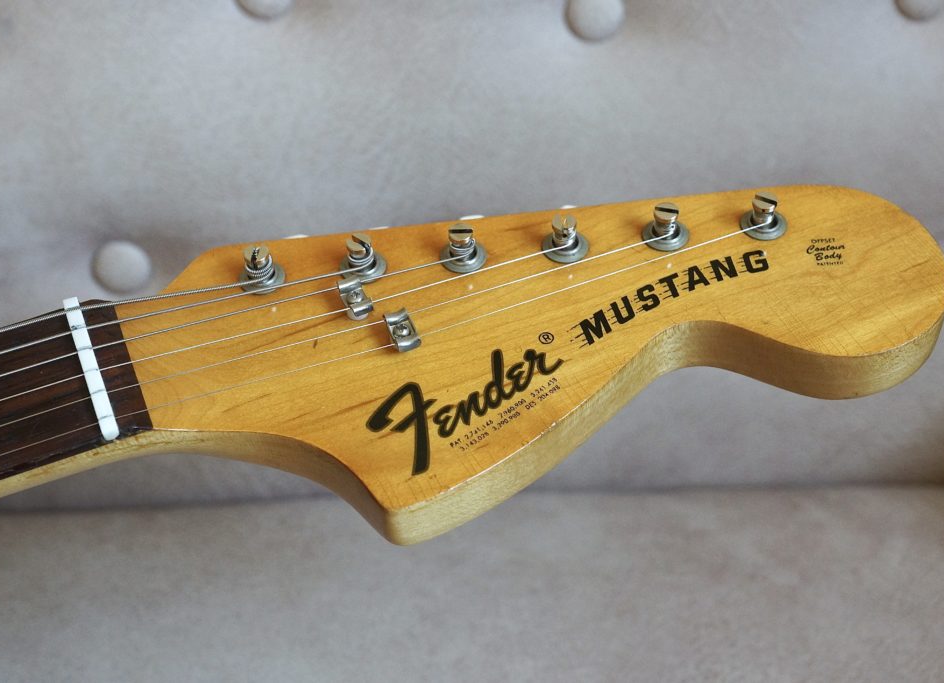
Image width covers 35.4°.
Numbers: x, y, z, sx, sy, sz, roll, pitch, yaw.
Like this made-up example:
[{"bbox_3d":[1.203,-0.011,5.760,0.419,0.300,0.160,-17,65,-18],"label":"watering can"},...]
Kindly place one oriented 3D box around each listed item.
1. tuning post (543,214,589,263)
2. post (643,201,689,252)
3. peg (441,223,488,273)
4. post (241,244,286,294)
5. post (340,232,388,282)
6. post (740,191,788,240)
[{"bbox_3d":[0.023,-0.026,0.363,0.011,0.008,0.011,-6,50,-2],"label":"tuning post"},{"bbox_3d":[0.048,-0.029,0.364,0.011,0.008,0.011,-6,50,-2],"label":"post"},{"bbox_3d":[-0.002,-0.024,0.362,0.011,0.008,0.011,-6,50,-2],"label":"peg"},{"bbox_3d":[-0.052,-0.019,0.361,0.011,0.008,0.011,-6,50,-2],"label":"post"},{"bbox_3d":[-0.027,-0.021,0.362,0.011,0.008,0.011,-6,50,-2],"label":"post"},{"bbox_3d":[0.072,-0.032,0.365,0.011,0.008,0.011,-6,50,-2],"label":"post"}]

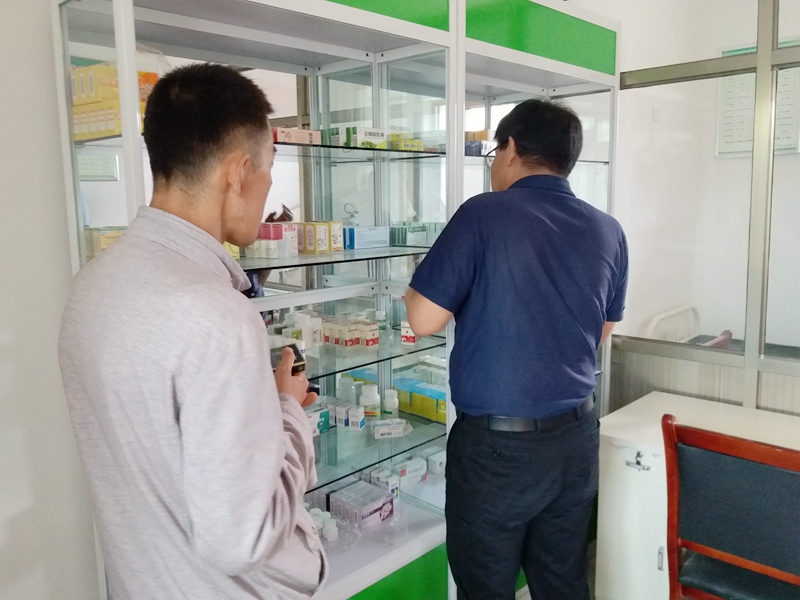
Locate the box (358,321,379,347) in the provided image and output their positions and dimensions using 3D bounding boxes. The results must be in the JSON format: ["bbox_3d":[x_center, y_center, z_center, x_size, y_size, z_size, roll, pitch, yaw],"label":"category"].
[{"bbox_3d":[-0.088,0.093,1.763,0.036,0.062,0.045,7,12,44],"label":"box"}]

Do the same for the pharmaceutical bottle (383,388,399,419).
[{"bbox_3d":[-0.033,0.339,2.120,0.048,0.084,0.048,-1,9,0],"label":"pharmaceutical bottle"}]

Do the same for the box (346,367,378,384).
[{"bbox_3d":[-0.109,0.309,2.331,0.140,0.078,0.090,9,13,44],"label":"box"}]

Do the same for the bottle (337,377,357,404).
[{"bbox_3d":[-0.187,0.320,2.192,0.065,0.101,0.065,9,13,44],"label":"bottle"}]

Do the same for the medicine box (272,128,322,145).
[{"bbox_3d":[-0.233,-0.353,1.421,0.042,0.036,0.120,7,12,44],"label":"medicine box"}]

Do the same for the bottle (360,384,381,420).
[{"bbox_3d":[-0.095,0.334,2.102,0.065,0.101,0.065,-1,9,0],"label":"bottle"}]

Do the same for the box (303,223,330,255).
[{"bbox_3d":[-0.217,-0.159,1.677,0.057,0.077,0.045,7,12,44],"label":"box"}]

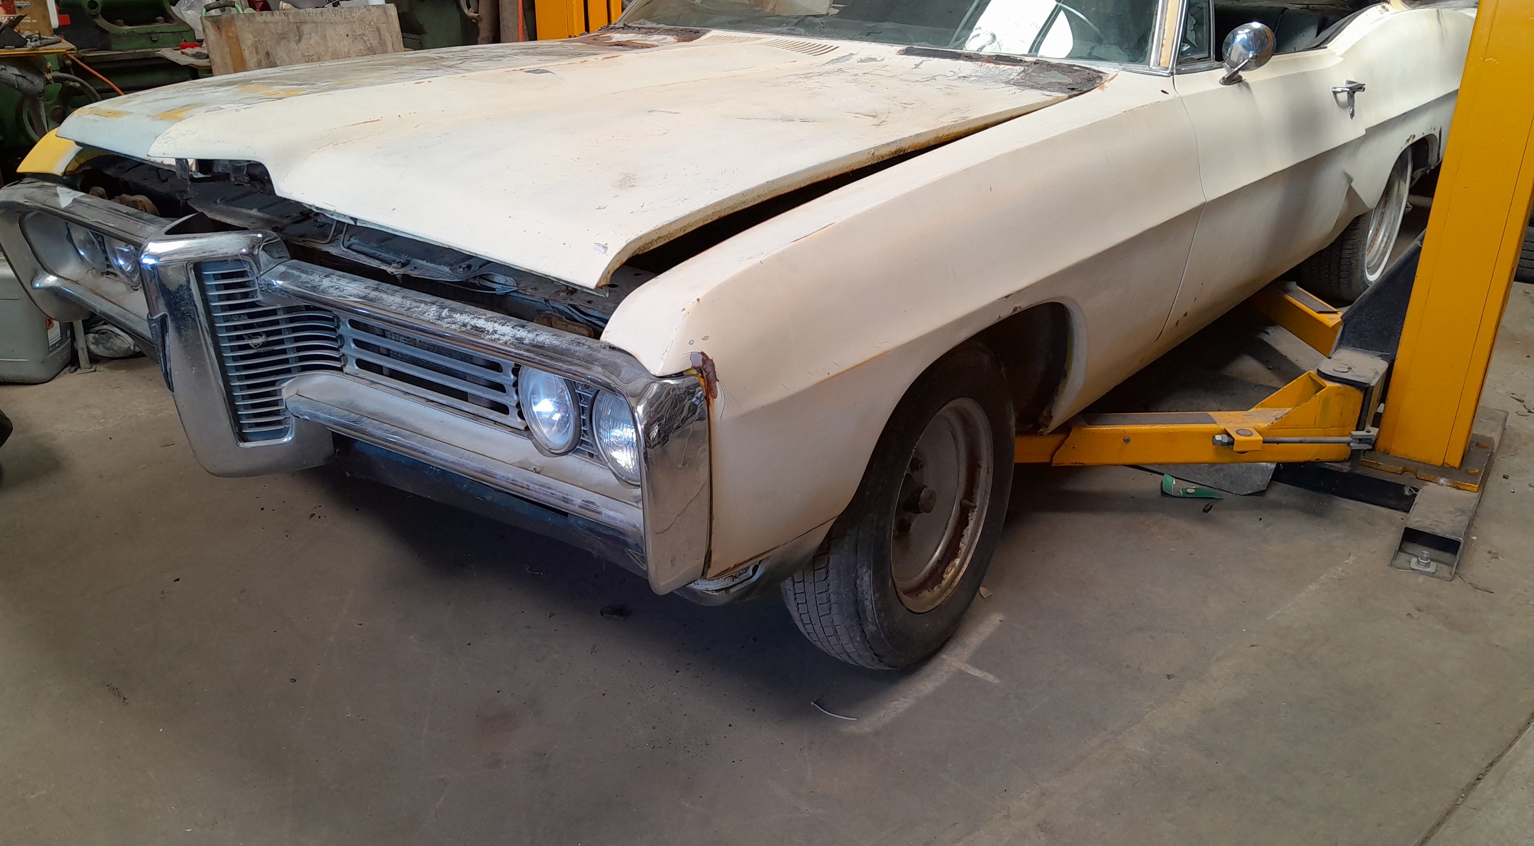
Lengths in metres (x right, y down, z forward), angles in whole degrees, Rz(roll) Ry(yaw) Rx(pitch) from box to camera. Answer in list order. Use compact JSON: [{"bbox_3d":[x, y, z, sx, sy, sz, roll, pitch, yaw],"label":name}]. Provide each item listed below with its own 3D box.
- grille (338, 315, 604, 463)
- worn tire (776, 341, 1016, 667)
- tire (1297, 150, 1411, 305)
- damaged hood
[{"bbox_3d":[-0.442,-0.063,1.673,0.610,0.140,0.060,18,28,36],"label":"grille"},{"bbox_3d":[0.265,0.139,2.154,0.190,0.635,0.635,15,27,32],"label":"worn tire"},{"bbox_3d":[2.231,-0.799,4.324,0.210,0.675,0.675,18,28,36],"label":"tire"},{"bbox_3d":[-0.402,-0.637,2.309,1.630,0.200,1.690,18,28,36],"label":"damaged hood"}]

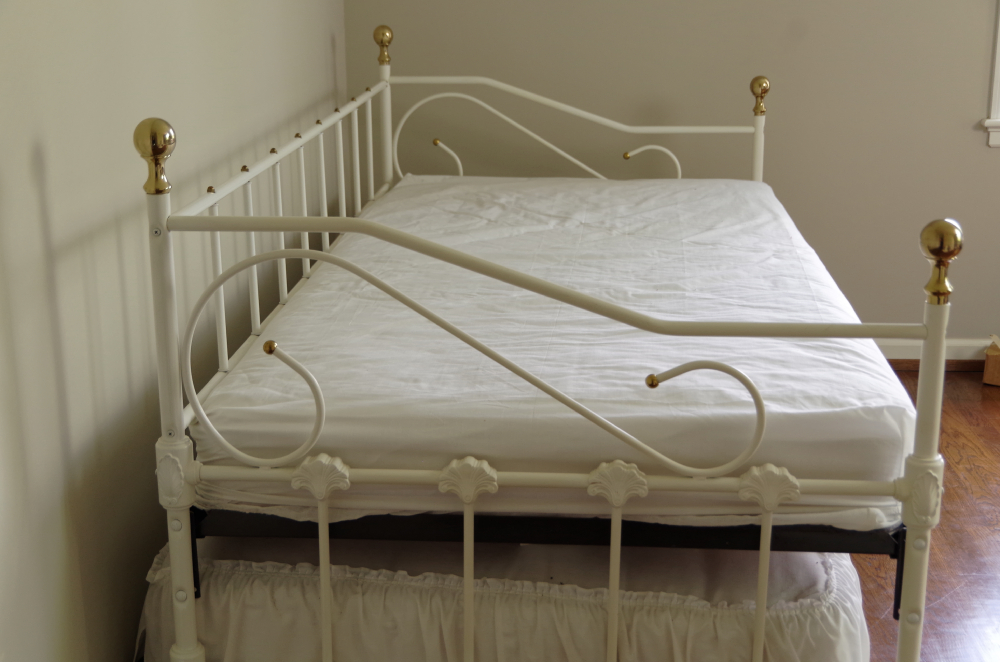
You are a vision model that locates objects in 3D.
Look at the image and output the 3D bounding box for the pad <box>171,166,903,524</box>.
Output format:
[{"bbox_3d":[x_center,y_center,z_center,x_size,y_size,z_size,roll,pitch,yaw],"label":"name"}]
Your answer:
[{"bbox_3d":[0.138,-0.077,2.715,1.029,0.184,1.879,1,17,4],"label":"pad"}]

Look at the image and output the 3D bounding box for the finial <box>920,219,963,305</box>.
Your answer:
[{"bbox_3d":[0.582,-0.092,1.685,0.057,0.112,0.057,1,17,4],"label":"finial"}]

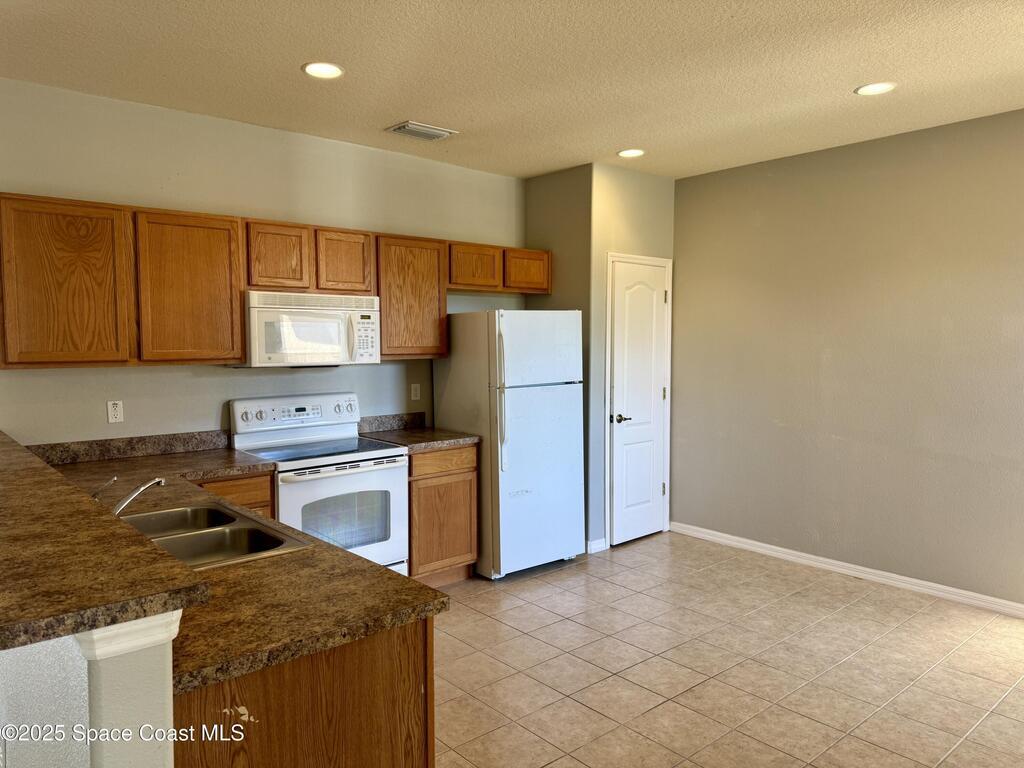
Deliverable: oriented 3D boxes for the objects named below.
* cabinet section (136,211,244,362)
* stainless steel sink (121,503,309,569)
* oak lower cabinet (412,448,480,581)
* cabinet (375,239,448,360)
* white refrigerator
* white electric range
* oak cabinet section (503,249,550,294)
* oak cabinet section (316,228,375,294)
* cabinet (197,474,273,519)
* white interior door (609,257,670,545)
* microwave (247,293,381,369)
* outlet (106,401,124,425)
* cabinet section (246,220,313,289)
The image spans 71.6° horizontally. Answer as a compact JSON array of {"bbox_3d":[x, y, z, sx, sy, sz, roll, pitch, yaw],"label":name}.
[{"bbox_3d":[-1.685,-0.475,3.638,0.515,0.742,0.325,-3,5,-40],"label":"cabinet section"},{"bbox_3d":[-1.063,0.562,2.228,0.561,0.191,0.828,-3,5,-41],"label":"stainless steel sink"},{"bbox_3d":[-0.617,0.807,4.500,0.529,0.877,0.626,-3,5,-41],"label":"oak lower cabinet"},{"bbox_3d":[-0.720,-0.535,4.524,0.523,0.747,0.338,-3,5,-41],"label":"cabinet"},{"bbox_3d":[-0.020,0.366,4.872,0.742,1.707,0.763,-3,5,-40],"label":"white refrigerator"},{"bbox_3d":[-1.079,0.680,4.028,0.768,1.192,0.697,-3,5,-41],"label":"white electric range"},{"bbox_3d":[0.013,-0.794,5.074,0.462,0.300,0.325,-3,5,-40],"label":"oak cabinet section"},{"bbox_3d":[-1.051,-0.700,4.167,0.377,0.365,0.325,-3,5,-40],"label":"oak cabinet section"},{"bbox_3d":[-1.579,0.862,3.675,0.465,0.877,0.626,-3,5,-41],"label":"cabinet"},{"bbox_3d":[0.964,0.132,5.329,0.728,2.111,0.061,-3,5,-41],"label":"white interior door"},{"bbox_3d":[-1.190,-0.307,4.086,0.768,0.398,0.409,-3,5,-41],"label":"microwave"},{"bbox_3d":[-2.033,0.144,3.650,0.072,0.116,0.010,-3,5,-41],"label":"outlet"},{"bbox_3d":[-1.343,-0.683,3.918,0.374,0.365,0.325,-3,5,-40],"label":"cabinet section"}]

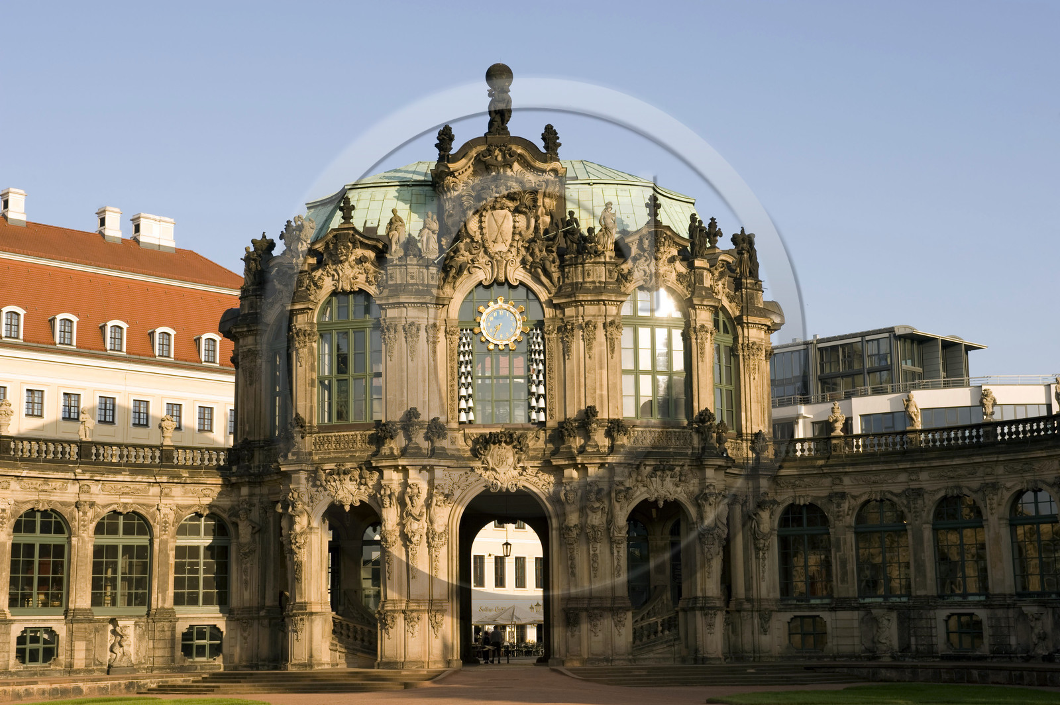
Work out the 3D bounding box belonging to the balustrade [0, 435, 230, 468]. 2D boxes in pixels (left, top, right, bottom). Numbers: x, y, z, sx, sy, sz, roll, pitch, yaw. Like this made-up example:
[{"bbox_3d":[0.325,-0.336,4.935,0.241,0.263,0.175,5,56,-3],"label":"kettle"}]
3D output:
[{"bbox_3d":[-16.786,4.238,67.411,9.900,1.030,0.800,6,-11,-38],"label":"balustrade"}]

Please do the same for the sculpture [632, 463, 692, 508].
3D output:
[{"bbox_3d":[5.874,5.919,73.292,2.520,1.880,0.700,2,-10,-16],"label":"sculpture"}]

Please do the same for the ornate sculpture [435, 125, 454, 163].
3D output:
[{"bbox_3d":[-3.654,-8.895,70.254,0.794,1.434,0.794,-1,-9,0],"label":"ornate sculpture"}]

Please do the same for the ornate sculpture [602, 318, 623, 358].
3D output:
[{"bbox_3d":[3.758,-0.675,74.783,0.840,1.750,0.350,2,-10,-15],"label":"ornate sculpture"}]

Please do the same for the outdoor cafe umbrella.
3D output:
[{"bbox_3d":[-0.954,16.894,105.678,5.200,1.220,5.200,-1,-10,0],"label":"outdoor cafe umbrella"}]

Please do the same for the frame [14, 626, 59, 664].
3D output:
[{"bbox_3d":[-21.190,12.580,70.749,1.780,1.570,0.300,8,-13,-42],"label":"frame"}]

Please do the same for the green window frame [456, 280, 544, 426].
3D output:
[{"bbox_3d":[-1.202,0.052,69.978,3.628,6.048,0.350,-1,-10,-2],"label":"green window frame"}]

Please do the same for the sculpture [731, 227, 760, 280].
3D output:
[{"bbox_3d":[9.787,-4.473,74.911,0.867,2.198,1.000,2,-10,-20],"label":"sculpture"}]

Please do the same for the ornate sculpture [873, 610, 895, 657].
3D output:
[{"bbox_3d":[15.524,12.303,72.325,0.760,2.030,0.450,-7,-11,33],"label":"ornate sculpture"}]

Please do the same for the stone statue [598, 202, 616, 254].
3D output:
[{"bbox_3d":[3.239,-5.225,69.338,0.684,2.105,0.750,0,-9,-3],"label":"stone statue"}]

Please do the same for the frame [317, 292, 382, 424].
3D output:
[{"bbox_3d":[-7.552,0.219,69.458,2.882,5.607,0.350,-3,-10,14],"label":"frame"}]

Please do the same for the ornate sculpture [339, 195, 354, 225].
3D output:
[{"bbox_3d":[-7.869,-6.100,70.685,0.700,1.220,0.700,-1,-10,0],"label":"ornate sculpture"}]

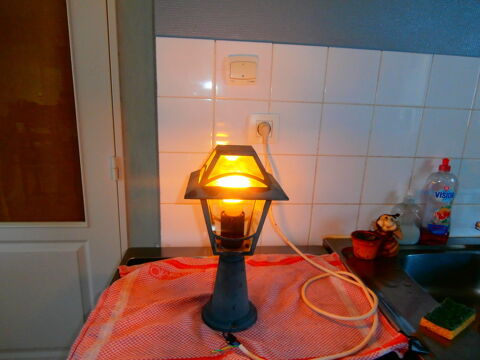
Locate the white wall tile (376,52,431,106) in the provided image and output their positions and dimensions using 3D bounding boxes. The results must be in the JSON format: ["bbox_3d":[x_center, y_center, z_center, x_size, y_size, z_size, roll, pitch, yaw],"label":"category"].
[{"bbox_3d":[0.460,-0.284,0.940,0.150,0.147,0.008,1,15,-6],"label":"white wall tile"}]

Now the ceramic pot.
[{"bbox_3d":[0.354,0.182,0.934,0.082,0.063,0.082,2,15,-1],"label":"ceramic pot"}]

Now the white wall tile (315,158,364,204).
[{"bbox_3d":[0.296,0.003,0.994,0.150,0.150,0.010,1,15,-6],"label":"white wall tile"}]

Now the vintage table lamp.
[{"bbox_3d":[-0.015,0.111,0.654,0.172,0.349,0.172,1,15,-5],"label":"vintage table lamp"}]

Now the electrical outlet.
[{"bbox_3d":[0.069,-0.140,0.920,0.083,0.083,0.018,1,15,-6],"label":"electrical outlet"}]

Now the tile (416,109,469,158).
[{"bbox_3d":[0.600,-0.138,0.985,0.150,0.150,0.010,1,15,-6],"label":"tile"}]

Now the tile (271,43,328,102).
[{"bbox_3d":[0.160,-0.287,0.901,0.149,0.145,0.010,1,15,-6],"label":"tile"}]

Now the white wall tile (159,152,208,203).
[{"bbox_3d":[-0.154,-0.005,0.949,0.145,0.147,0.008,1,15,-6],"label":"white wall tile"}]

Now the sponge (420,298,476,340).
[{"bbox_3d":[0.428,0.281,0.681,0.113,0.020,0.060,-9,18,-36],"label":"sponge"}]

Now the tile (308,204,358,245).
[{"bbox_3d":[0.290,0.141,1.030,0.150,0.137,0.010,1,15,-6],"label":"tile"}]

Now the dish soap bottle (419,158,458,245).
[{"bbox_3d":[0.607,0.068,1.004,0.085,0.258,0.056,2,15,-3],"label":"dish soap bottle"}]

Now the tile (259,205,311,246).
[{"bbox_3d":[0.140,0.138,1.017,0.150,0.139,0.008,1,15,-6],"label":"tile"}]

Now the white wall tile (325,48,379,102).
[{"bbox_3d":[0.307,-0.287,0.917,0.150,0.150,0.010,1,15,-6],"label":"white wall tile"}]

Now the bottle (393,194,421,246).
[{"bbox_3d":[0.507,0.120,1.006,0.080,0.152,0.055,1,15,-6],"label":"bottle"}]

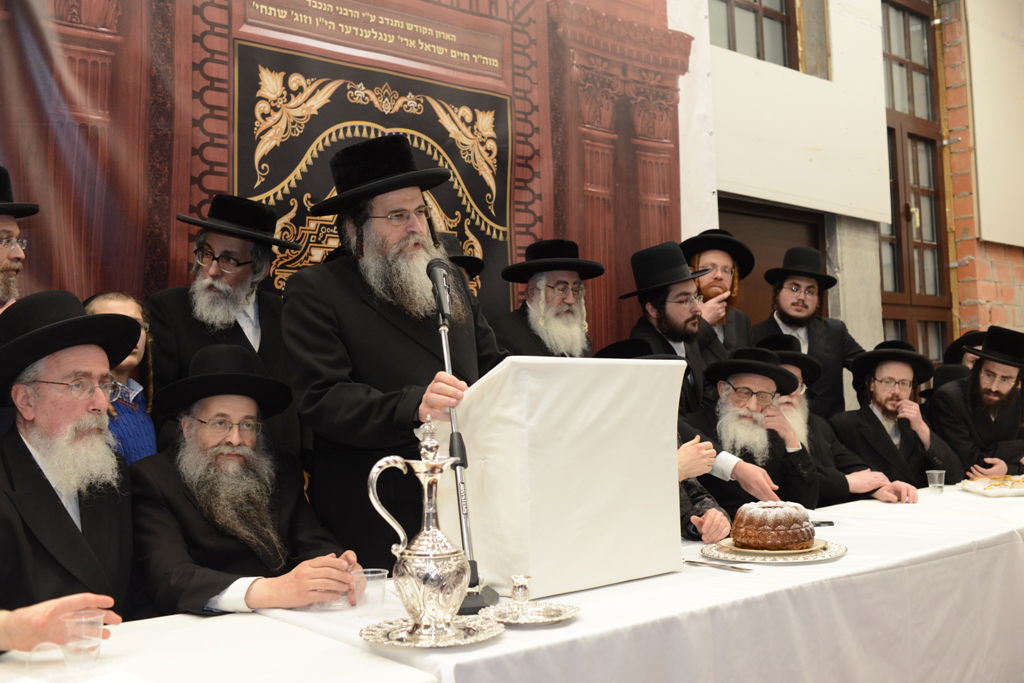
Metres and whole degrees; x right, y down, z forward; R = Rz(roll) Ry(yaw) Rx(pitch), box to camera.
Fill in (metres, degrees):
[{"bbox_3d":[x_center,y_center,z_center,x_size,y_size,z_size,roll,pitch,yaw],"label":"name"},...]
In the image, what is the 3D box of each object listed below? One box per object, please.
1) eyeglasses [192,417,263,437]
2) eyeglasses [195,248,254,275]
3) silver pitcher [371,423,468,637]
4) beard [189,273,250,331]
[{"bbox_3d":[-0.662,0.191,2.306,0.140,0.040,0.135,5,0,-36],"label":"eyeglasses"},{"bbox_3d":[-0.722,-0.212,2.572,0.140,0.046,0.135,15,13,21],"label":"eyeglasses"},{"bbox_3d":[-0.166,0.338,1.810,0.185,0.395,0.140,-1,-4,0],"label":"silver pitcher"},{"bbox_3d":[-0.749,-0.102,2.550,0.135,0.140,0.095,13,11,21],"label":"beard"}]

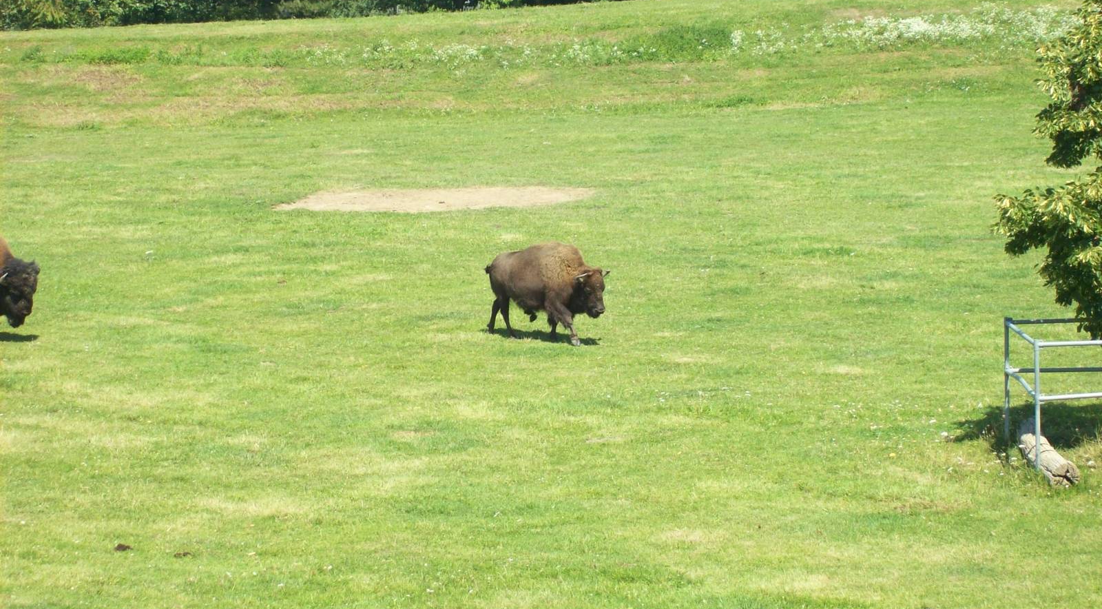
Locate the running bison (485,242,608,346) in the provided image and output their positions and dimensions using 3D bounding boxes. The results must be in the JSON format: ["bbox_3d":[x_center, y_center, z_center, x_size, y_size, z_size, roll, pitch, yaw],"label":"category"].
[{"bbox_3d":[-0.079,-0.237,57.300,2.420,1.670,0.850,4,9,35],"label":"running bison"}]

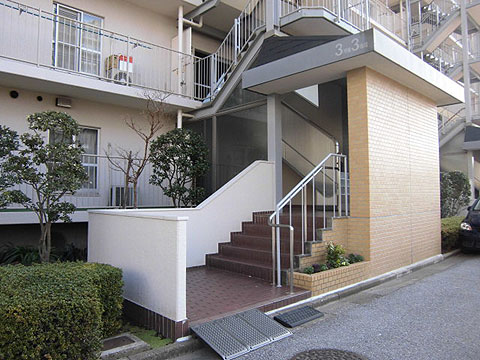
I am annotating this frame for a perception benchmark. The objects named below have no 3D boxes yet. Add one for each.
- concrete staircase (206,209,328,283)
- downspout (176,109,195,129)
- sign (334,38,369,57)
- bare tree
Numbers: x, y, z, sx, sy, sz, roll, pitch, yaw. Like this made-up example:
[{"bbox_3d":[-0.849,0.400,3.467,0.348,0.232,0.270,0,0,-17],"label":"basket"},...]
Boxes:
[{"bbox_3d":[0.484,1.030,6.070,1.392,0.881,1.684,3,-4,-43],"label":"concrete staircase"},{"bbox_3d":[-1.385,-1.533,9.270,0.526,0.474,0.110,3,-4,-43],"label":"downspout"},{"bbox_3d":[1.655,-1.988,5.359,0.020,0.190,0.541,3,-4,-43],"label":"sign"},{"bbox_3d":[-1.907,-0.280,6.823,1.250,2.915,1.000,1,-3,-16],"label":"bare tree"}]

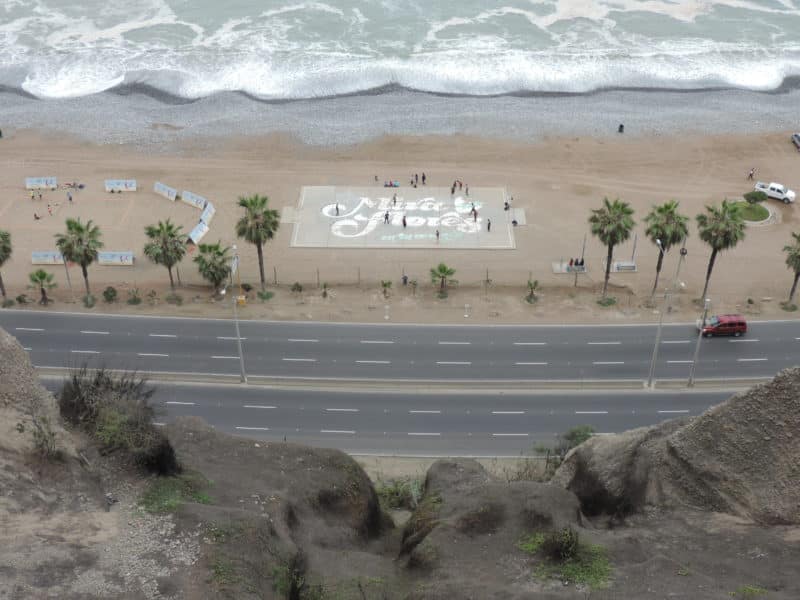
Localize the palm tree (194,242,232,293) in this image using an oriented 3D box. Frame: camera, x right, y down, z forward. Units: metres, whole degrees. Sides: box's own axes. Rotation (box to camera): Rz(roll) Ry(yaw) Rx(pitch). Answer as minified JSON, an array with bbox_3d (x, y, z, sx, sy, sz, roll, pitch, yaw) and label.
[{"bbox_3d":[-20.992,-3.631,112.264,4.280,6.630,4.150,0,33,0],"label":"palm tree"}]

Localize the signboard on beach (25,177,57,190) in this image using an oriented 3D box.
[{"bbox_3d":[-49.105,-16.169,136.419,4.100,1.200,1.250,-1,33,-1],"label":"signboard on beach"}]

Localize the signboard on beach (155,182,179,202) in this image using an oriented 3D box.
[{"bbox_3d":[-31.333,-14.720,134.091,4.100,1.200,1.250,24,40,32],"label":"signboard on beach"}]

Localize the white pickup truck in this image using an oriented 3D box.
[{"bbox_3d":[51.780,-14.960,136.950,5.250,1.780,1.850,18,37,26],"label":"white pickup truck"}]

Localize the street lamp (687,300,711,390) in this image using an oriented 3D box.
[{"bbox_3d":[29.098,4.254,96.607,0.600,10.300,0.700,0,33,0],"label":"street lamp"}]

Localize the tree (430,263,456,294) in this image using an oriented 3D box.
[{"bbox_3d":[5.060,-2.410,115.550,2.990,3.790,2.990,0,33,0],"label":"tree"}]

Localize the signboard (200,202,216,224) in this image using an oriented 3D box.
[{"bbox_3d":[-25.970,-11.450,133.090,1.350,1.270,4.200,2,33,4],"label":"signboard"}]

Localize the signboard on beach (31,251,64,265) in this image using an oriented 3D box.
[{"bbox_3d":[-43.620,-5.290,123.790,4.200,1.270,1.350,3,33,5],"label":"signboard on beach"}]

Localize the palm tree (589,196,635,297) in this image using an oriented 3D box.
[{"bbox_3d":[22.817,-5.313,109.080,4.960,12.600,4.810,0,33,0],"label":"palm tree"}]

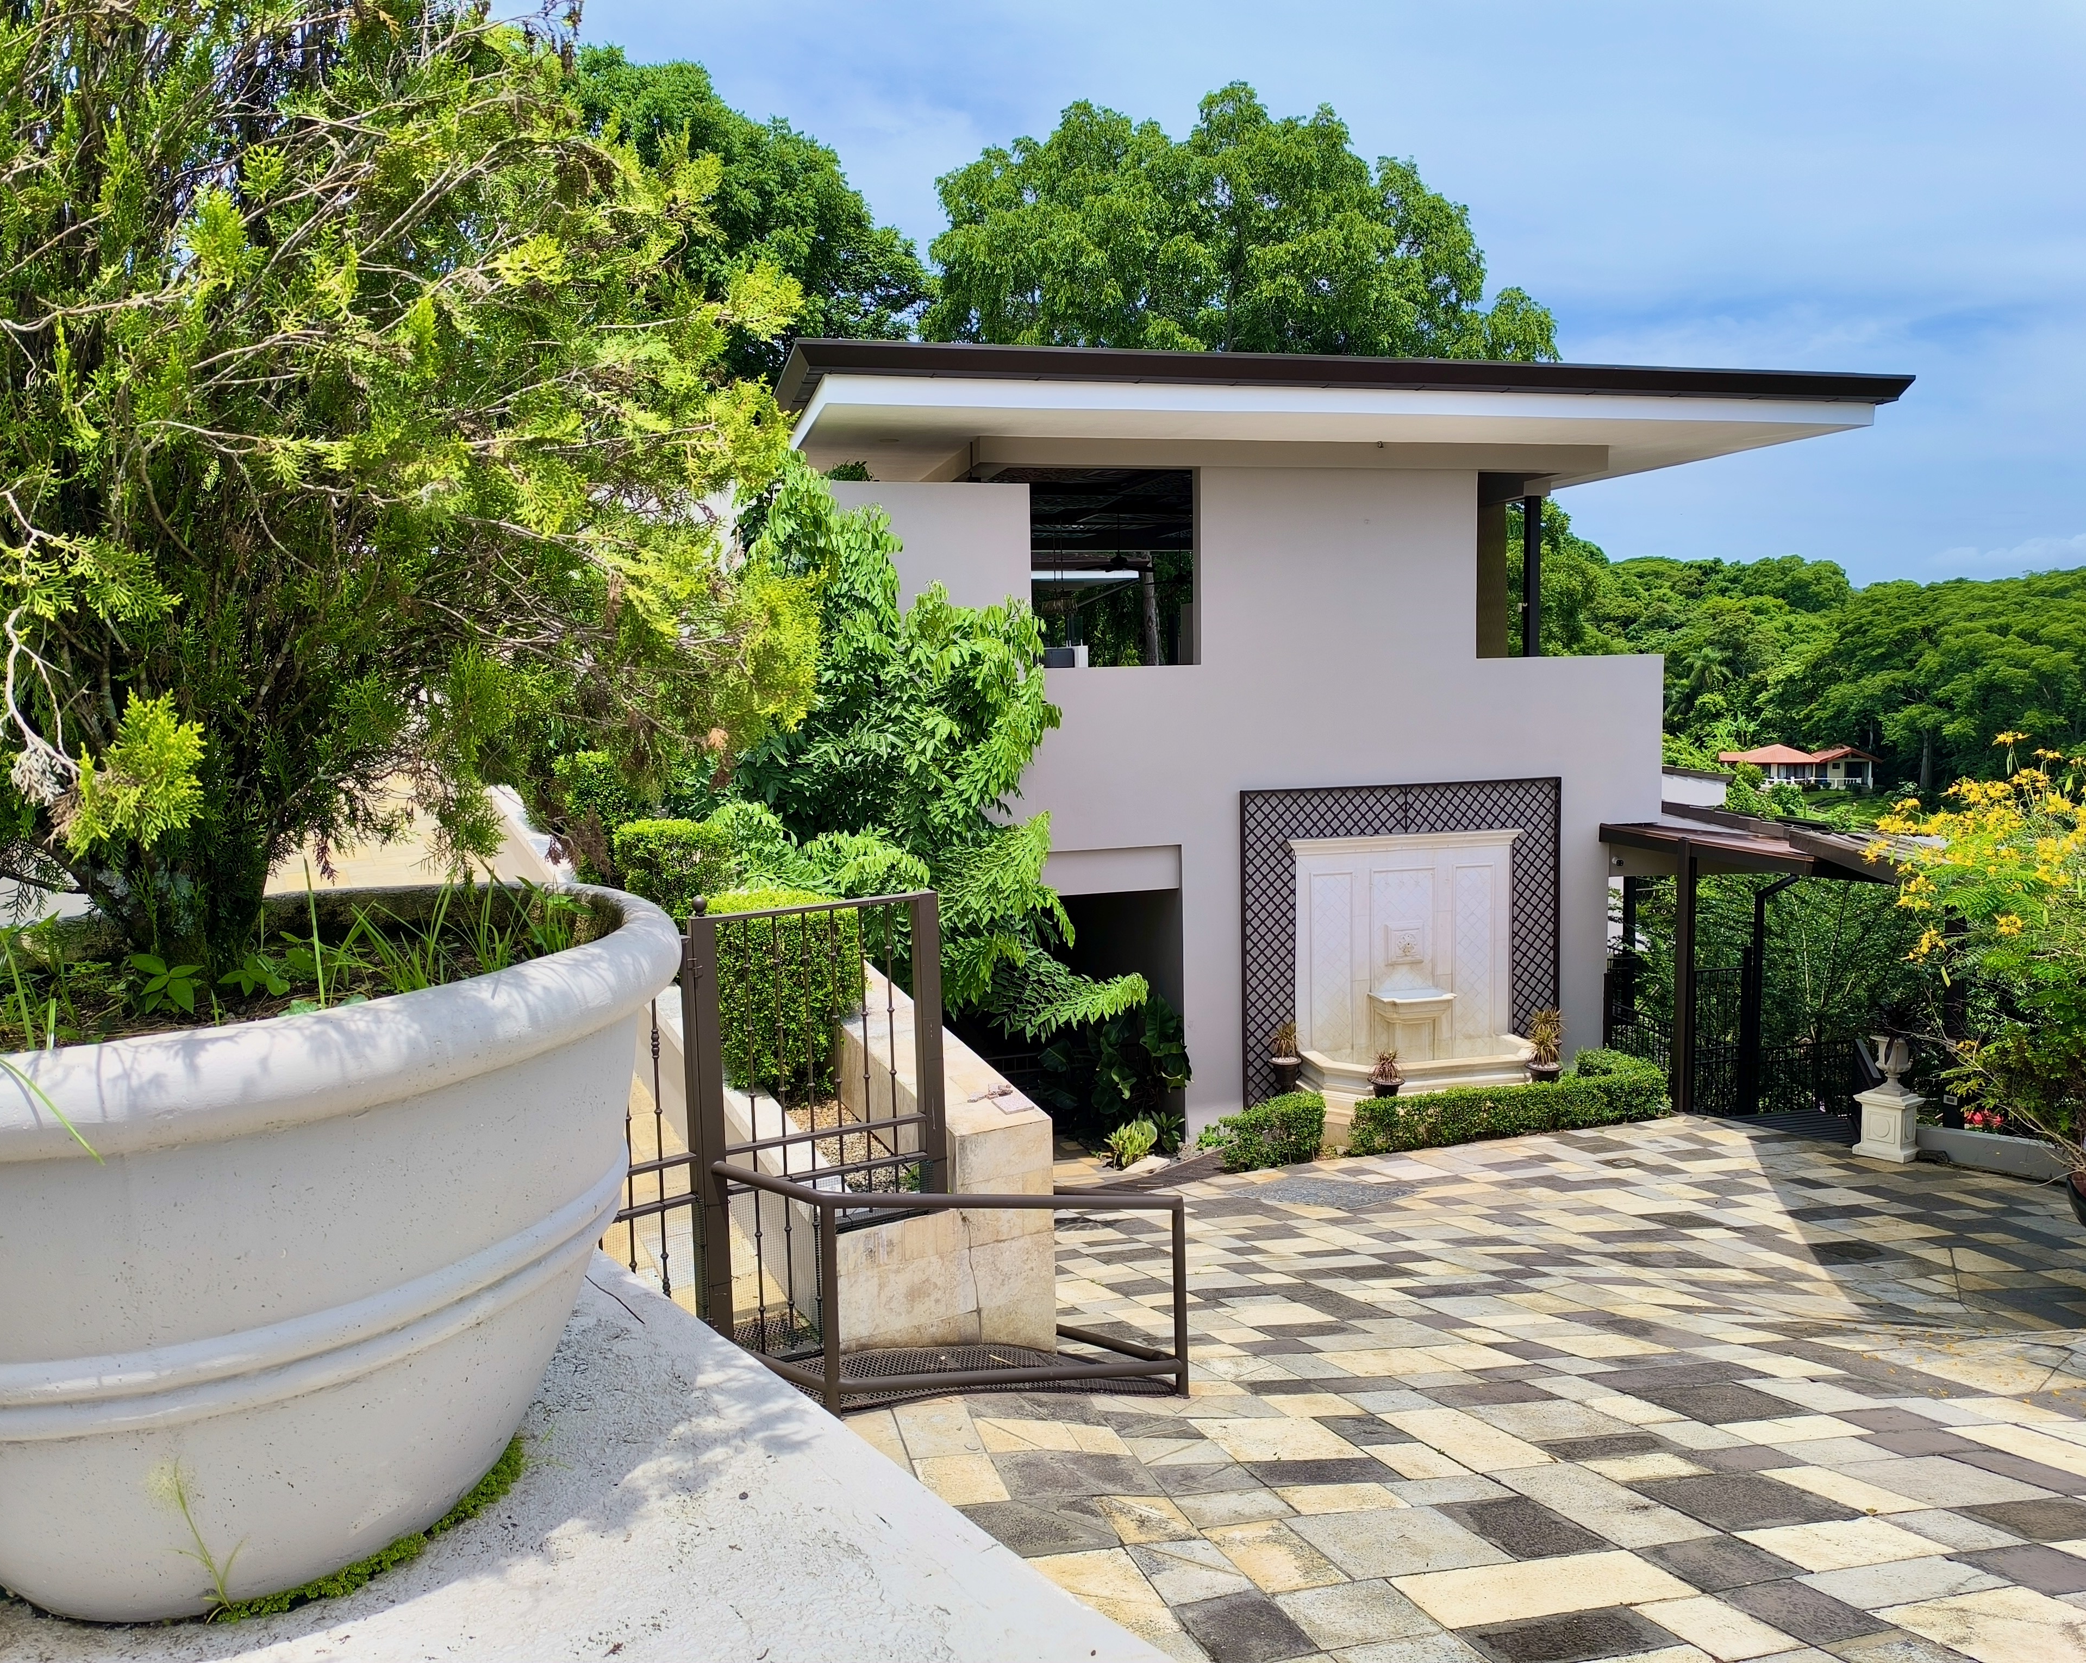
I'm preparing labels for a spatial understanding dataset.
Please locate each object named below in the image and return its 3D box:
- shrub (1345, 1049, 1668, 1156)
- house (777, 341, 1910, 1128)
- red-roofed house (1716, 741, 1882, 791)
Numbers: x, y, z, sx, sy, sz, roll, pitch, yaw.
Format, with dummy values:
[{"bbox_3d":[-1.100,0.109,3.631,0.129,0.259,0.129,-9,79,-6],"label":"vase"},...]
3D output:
[{"bbox_3d":[4.989,3.018,16.780,4.120,0.570,1.300,-3,6,-15],"label":"shrub"},{"bbox_3d":[2.669,-1.005,19.598,12.308,8.323,9.000,-3,6,-15],"label":"house"},{"bbox_3d":[71.687,-6.173,140.000,13.600,4.500,8.500,2,6,27],"label":"red-roofed house"}]

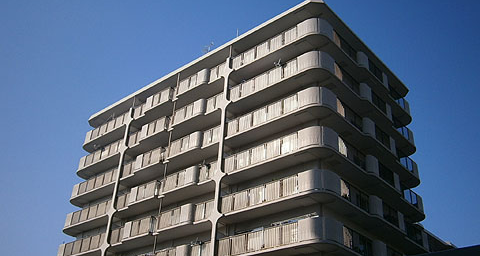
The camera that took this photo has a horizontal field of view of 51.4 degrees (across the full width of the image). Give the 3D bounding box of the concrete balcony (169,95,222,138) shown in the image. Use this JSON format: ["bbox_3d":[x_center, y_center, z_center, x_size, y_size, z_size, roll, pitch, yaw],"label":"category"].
[{"bbox_3d":[-2.823,-0.927,38.038,5.208,1.246,1.652,-22,-39,36],"label":"concrete balcony"}]

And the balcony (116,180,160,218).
[{"bbox_3d":[-7.194,5.494,38.317,5.012,1.246,1.652,-22,-39,36],"label":"balcony"}]

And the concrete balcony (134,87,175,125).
[{"bbox_3d":[-6.725,-1.700,42.628,5.012,1.246,1.652,-22,-39,36],"label":"concrete balcony"}]

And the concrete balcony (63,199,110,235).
[{"bbox_3d":[-12.494,7.698,42.659,7.896,1.288,1.736,-22,-39,36],"label":"concrete balcony"}]

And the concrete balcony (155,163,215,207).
[{"bbox_3d":[-3.136,3.869,35.164,5.208,1.246,1.652,-22,-39,36],"label":"concrete balcony"}]

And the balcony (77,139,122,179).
[{"bbox_3d":[-12.194,2.893,45.519,7.896,1.288,1.736,-22,-39,36],"label":"balcony"}]

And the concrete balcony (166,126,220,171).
[{"bbox_3d":[-3.067,1.443,36.642,5.460,1.288,1.708,-22,-39,36],"label":"concrete balcony"}]

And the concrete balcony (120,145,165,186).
[{"bbox_3d":[-7.337,3.151,39.960,5.600,1.288,1.708,-22,-39,36],"label":"concrete balcony"}]

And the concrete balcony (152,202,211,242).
[{"bbox_3d":[-3.292,6.267,33.727,5.208,1.246,1.652,-22,-39,36],"label":"concrete balcony"}]

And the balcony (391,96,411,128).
[{"bbox_3d":[12.493,-1.802,40.397,1.624,1.274,4.872,-22,-39,36],"label":"balcony"}]

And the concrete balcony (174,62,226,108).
[{"bbox_3d":[-2.667,-3.325,39.475,5.208,1.246,1.652,-22,-39,36],"label":"concrete balcony"}]

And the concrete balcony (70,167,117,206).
[{"bbox_3d":[-12.344,5.296,44.089,7.896,1.288,1.736,-22,-39,36],"label":"concrete balcony"}]

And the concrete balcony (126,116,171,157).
[{"bbox_3d":[-6.882,0.698,41.191,5.012,1.246,1.652,-22,-39,36],"label":"concrete balcony"}]

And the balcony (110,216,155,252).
[{"bbox_3d":[-7.585,7.935,37.059,5.460,1.288,1.708,-22,-39,36],"label":"balcony"}]

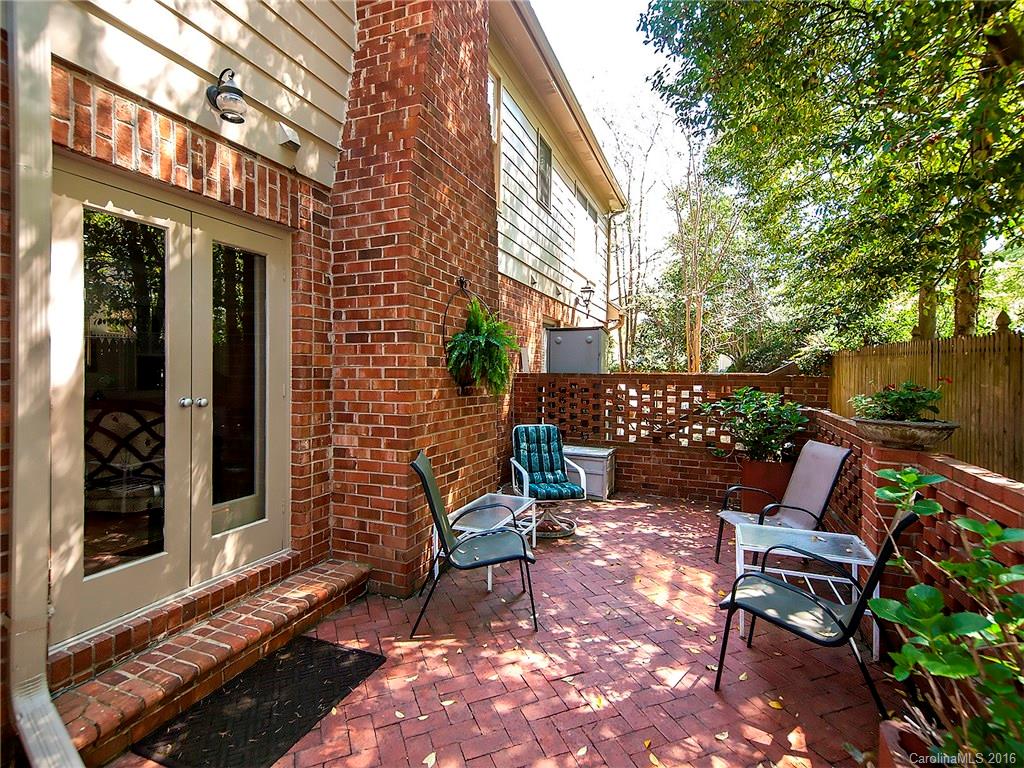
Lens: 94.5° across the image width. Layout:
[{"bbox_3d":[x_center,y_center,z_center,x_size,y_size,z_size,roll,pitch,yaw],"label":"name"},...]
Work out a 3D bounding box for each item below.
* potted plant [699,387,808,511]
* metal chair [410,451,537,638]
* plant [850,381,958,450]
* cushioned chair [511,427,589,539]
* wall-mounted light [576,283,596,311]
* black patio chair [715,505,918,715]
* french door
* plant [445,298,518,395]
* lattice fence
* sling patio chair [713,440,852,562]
[{"bbox_3d":[2.507,0.703,4.957,1.050,1.380,0.880,1,1,23],"label":"potted plant"},{"bbox_3d":[-0.228,0.924,2.909,0.740,0.970,0.560,0,1,-7],"label":"metal chair"},{"bbox_3d":[2.041,0.149,2.485,0.440,0.360,0.440,1,1,23],"label":"plant"},{"bbox_3d":[0.328,0.902,4.534,0.620,0.960,0.700,0,1,-13],"label":"cushioned chair"},{"bbox_3d":[1.427,-1.720,9.278,0.360,0.620,0.270,1,1,23],"label":"wall-mounted light"},{"bbox_3d":[1.385,0.955,2.143,0.740,0.970,0.560,2,2,43],"label":"black patio chair"},{"bbox_3d":[-1.720,0.080,2.531,0.120,2.050,1.230,1,1,23],"label":"french door"},{"bbox_3d":[-0.213,-0.262,3.482,0.520,0.700,0.540,1,1,0],"label":"plant"},{"bbox_3d":[1.709,0.319,5.791,3.610,0.880,0.140,1,1,23],"label":"lattice fence"},{"bbox_3d":[1.996,0.933,3.508,0.740,0.970,0.560,1,1,-1],"label":"sling patio chair"}]

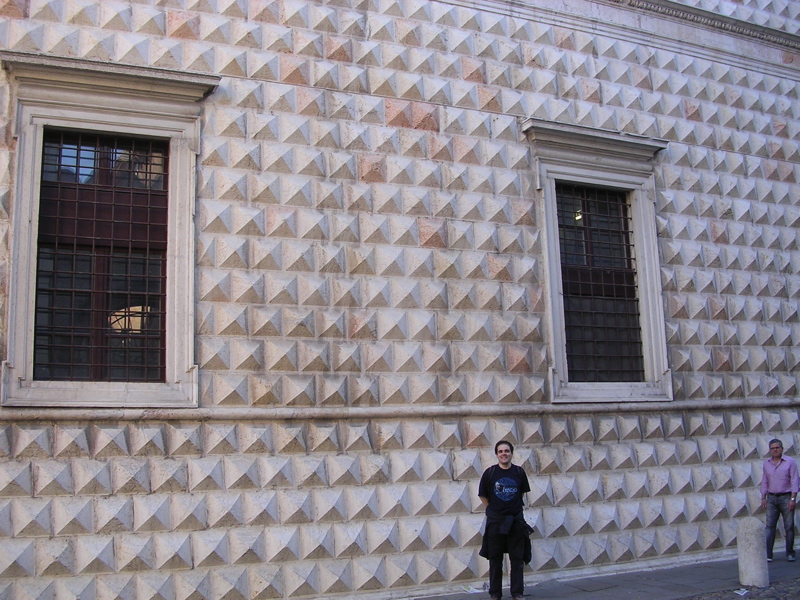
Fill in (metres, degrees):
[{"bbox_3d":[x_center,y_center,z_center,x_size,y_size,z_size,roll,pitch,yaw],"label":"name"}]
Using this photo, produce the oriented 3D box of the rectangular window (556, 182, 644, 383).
[{"bbox_3d":[2.724,-0.215,12.089,1.345,2.710,0.200,3,-11,-25],"label":"rectangular window"}]

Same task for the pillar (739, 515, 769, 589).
[{"bbox_3d":[4.086,2.901,10.150,0.305,0.765,0.305,3,-11,-25],"label":"pillar"}]

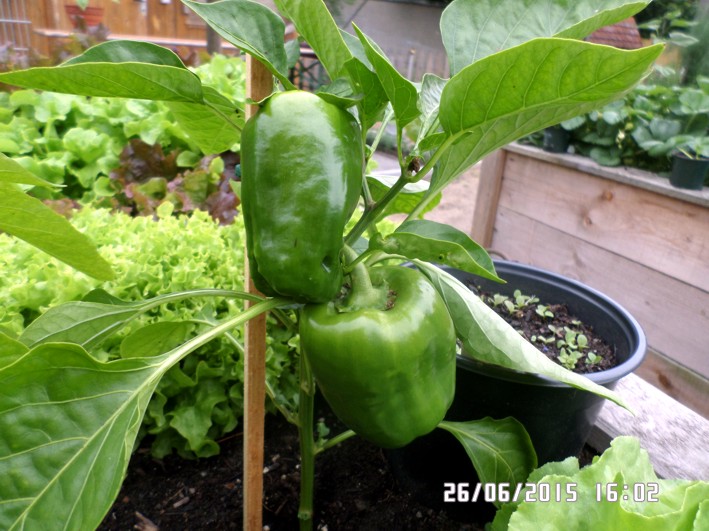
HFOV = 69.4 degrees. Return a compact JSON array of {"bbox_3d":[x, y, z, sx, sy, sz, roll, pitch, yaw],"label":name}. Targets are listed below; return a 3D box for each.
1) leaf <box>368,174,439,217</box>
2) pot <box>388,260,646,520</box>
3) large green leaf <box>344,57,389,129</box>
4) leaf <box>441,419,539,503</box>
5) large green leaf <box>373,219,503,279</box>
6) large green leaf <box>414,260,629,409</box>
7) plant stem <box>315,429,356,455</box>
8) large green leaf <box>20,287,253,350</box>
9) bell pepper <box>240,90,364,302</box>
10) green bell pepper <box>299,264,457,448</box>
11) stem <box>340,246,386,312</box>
[{"bbox_3d":[0.032,-0.045,0.330,0.046,0.016,0.040,6,24,-12],"label":"leaf"},{"bbox_3d":[0.140,0.121,0.526,0.240,0.182,0.240,4,25,-1],"label":"pot"},{"bbox_3d":[0.007,-0.097,0.287,0.026,0.042,0.018,-3,19,3],"label":"large green leaf"},{"bbox_3d":[0.096,0.139,0.365,0.068,0.024,0.052,47,50,6],"label":"leaf"},{"bbox_3d":[0.048,-0.009,0.293,0.078,0.024,0.035,16,24,-7],"label":"large green leaf"},{"bbox_3d":[0.103,0.043,0.315,0.148,0.030,0.048,34,25,-7],"label":"large green leaf"},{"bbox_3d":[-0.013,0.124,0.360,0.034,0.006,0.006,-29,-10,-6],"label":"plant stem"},{"bbox_3d":[-0.145,0.037,0.335,0.142,0.028,0.050,-13,24,6],"label":"large green leaf"},{"bbox_3d":[-0.027,-0.038,0.273,0.062,0.108,0.062,4,22,-1],"label":"bell pepper"},{"bbox_3d":[0.013,0.049,0.287,0.084,0.090,0.084,-5,25,4],"label":"green bell pepper"},{"bbox_3d":[0.005,0.007,0.277,0.016,0.034,0.016,-29,18,0],"label":"stem"}]

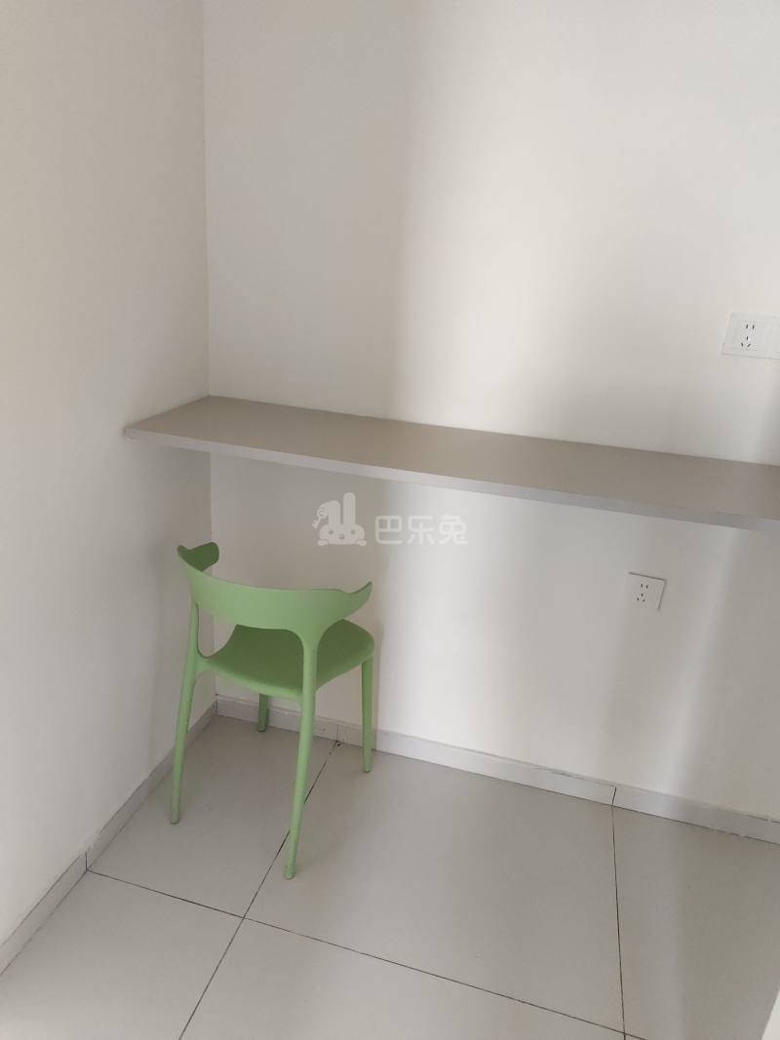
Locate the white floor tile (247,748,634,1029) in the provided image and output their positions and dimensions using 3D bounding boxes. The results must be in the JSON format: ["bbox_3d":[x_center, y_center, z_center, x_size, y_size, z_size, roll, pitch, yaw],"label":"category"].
[{"bbox_3d":[0.148,0.840,1.719,0.805,0.013,0.629,9,21,12],"label":"white floor tile"}]

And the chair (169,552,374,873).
[{"bbox_3d":[-0.279,0.406,1.745,0.450,0.705,0.460,13,22,21],"label":"chair"}]

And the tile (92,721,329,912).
[{"bbox_3d":[-0.432,0.748,1.848,0.398,0.013,0.629,9,21,12],"label":"tile"}]

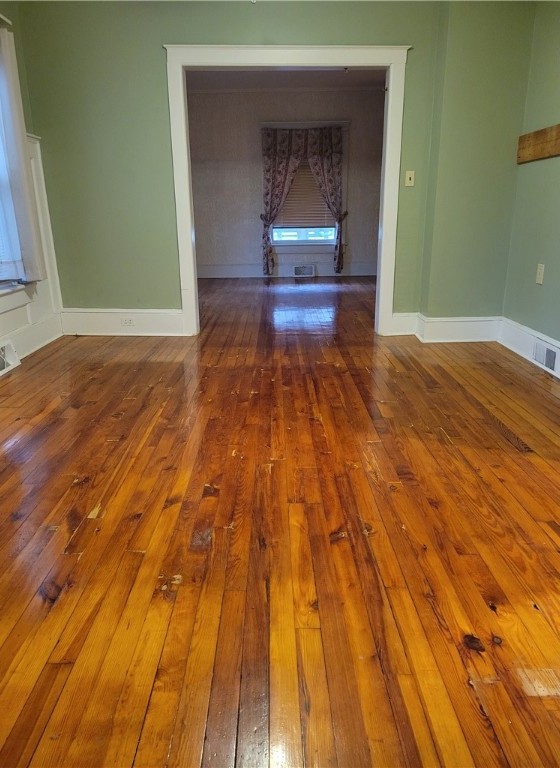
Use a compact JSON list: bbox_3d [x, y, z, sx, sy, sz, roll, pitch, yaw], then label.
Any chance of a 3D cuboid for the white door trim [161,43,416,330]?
[{"bbox_3d":[0.062,-1.492,4.706,1.821,2.199,0.170,0,17,-1],"label":"white door trim"}]

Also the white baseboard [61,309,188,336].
[{"bbox_3d":[-1.329,-0.522,4.903,1.011,0.235,0.030,0,17,-1],"label":"white baseboard"}]

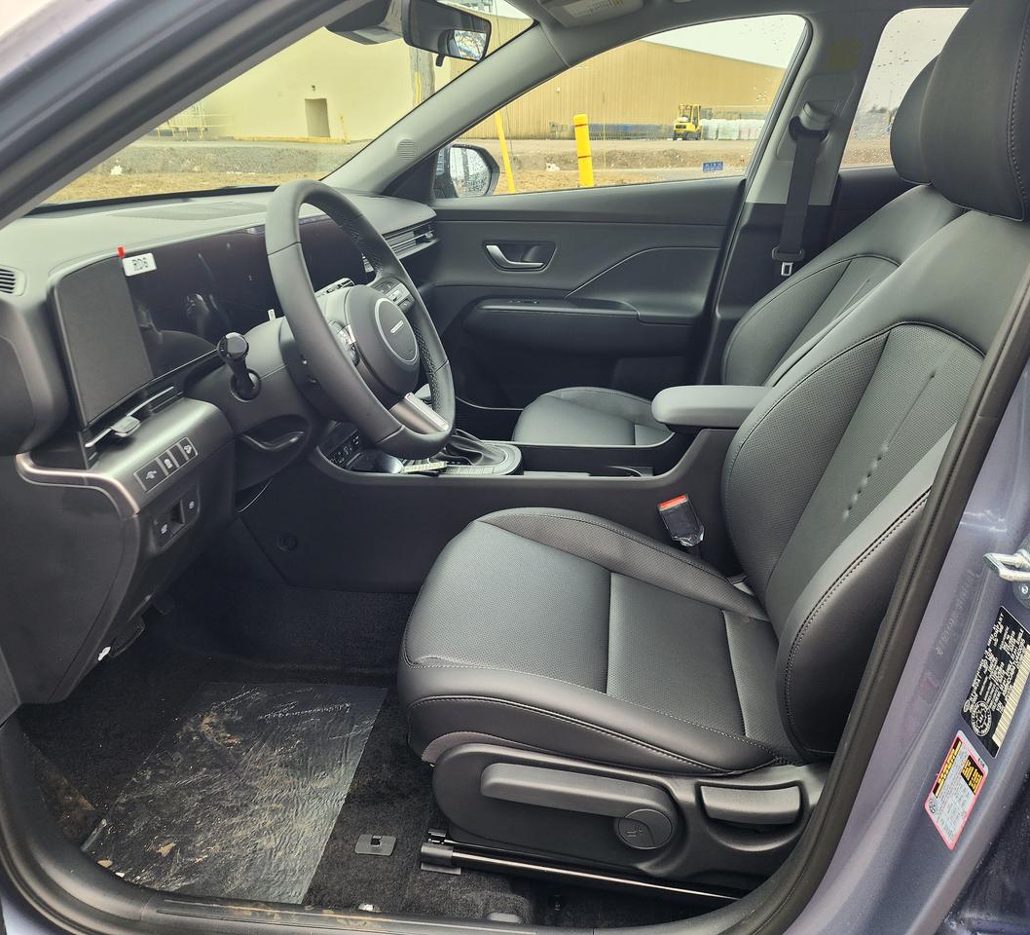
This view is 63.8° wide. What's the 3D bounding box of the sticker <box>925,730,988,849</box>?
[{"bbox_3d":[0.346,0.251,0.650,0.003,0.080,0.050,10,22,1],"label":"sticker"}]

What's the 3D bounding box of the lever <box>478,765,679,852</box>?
[{"bbox_3d":[0.068,0.369,0.901,0.212,0.068,0.038,-1,20,9],"label":"lever"}]

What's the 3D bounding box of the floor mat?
[{"bbox_3d":[-0.409,0.466,1.257,0.330,0.012,0.460,0,21,5],"label":"floor mat"}]

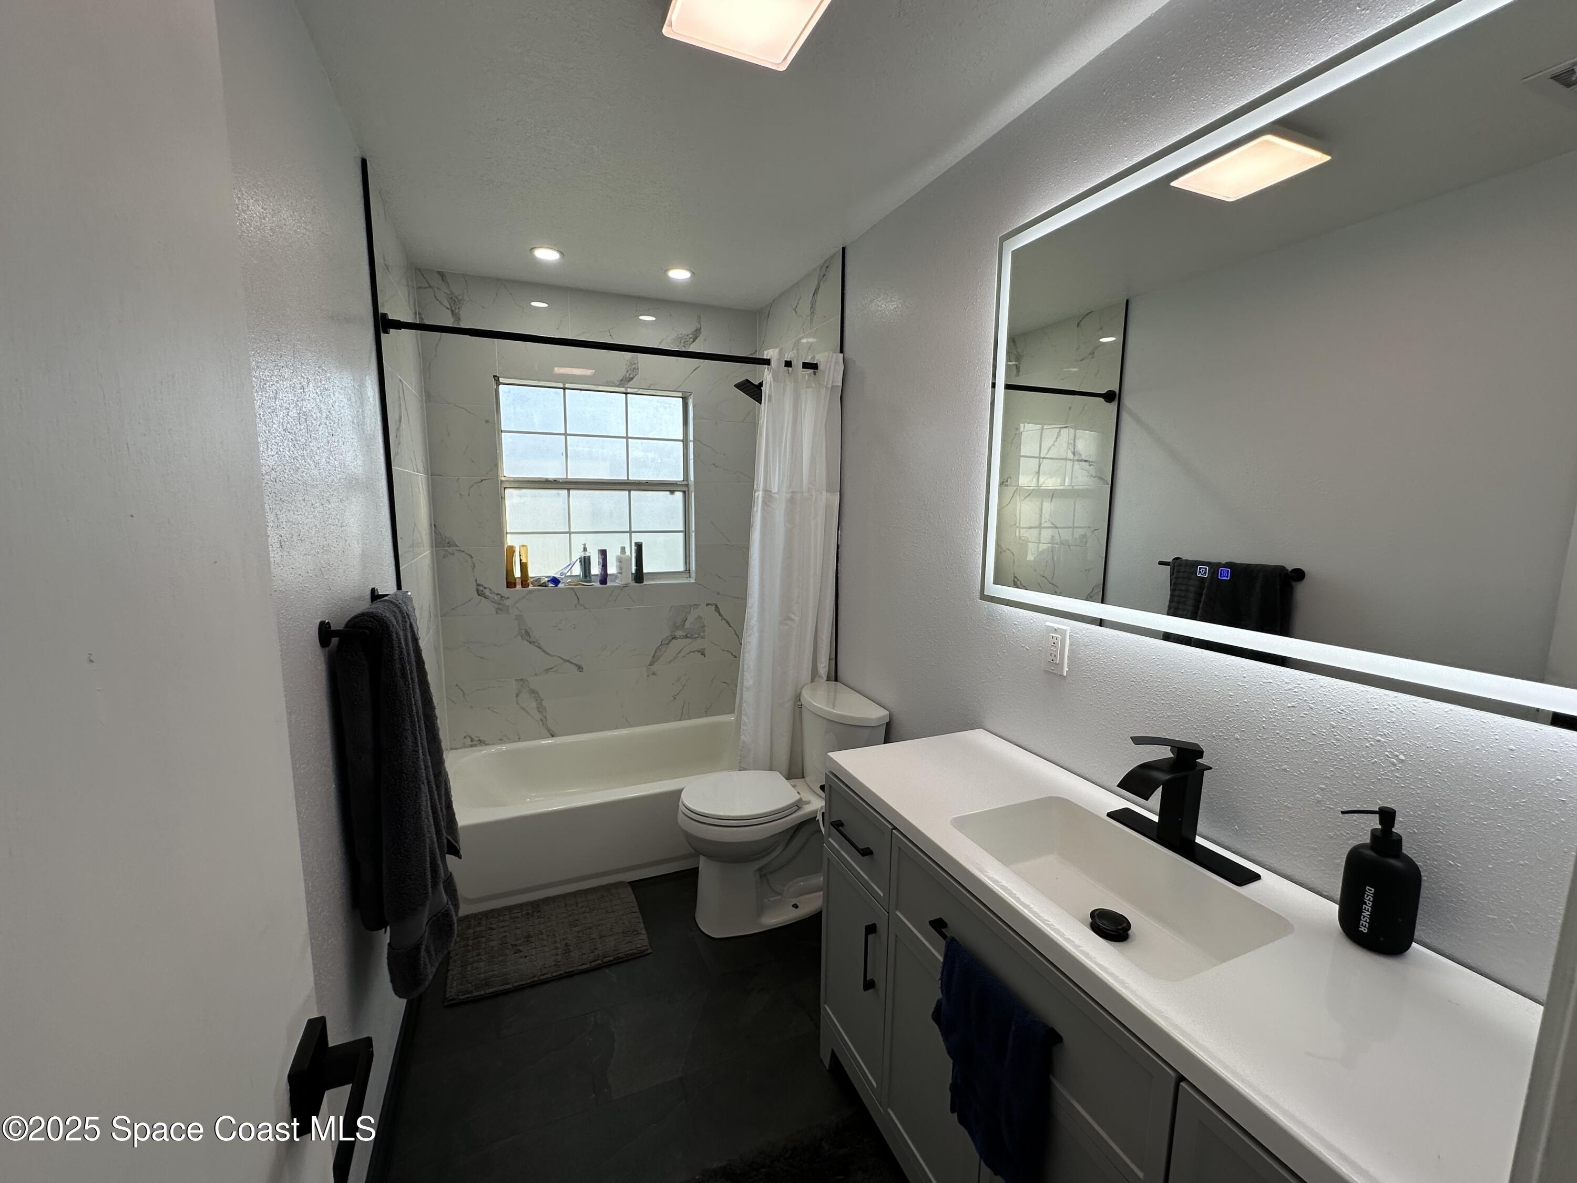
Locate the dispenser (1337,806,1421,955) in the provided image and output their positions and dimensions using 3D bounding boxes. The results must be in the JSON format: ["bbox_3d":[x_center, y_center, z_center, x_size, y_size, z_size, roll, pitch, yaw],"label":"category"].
[{"bbox_3d":[0.839,0.408,0.913,0.112,0.204,0.087,-1,8,-10],"label":"dispenser"}]

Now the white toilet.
[{"bbox_3d":[-0.061,0.793,2.347,0.686,0.785,0.417,-3,9,-23],"label":"white toilet"}]

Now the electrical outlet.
[{"bbox_3d":[0.634,0.140,1.515,0.008,0.117,0.070,-3,9,-23],"label":"electrical outlet"}]

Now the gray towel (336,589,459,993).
[{"bbox_3d":[-0.838,0.410,1.416,0.149,0.785,0.457,-3,9,-23],"label":"gray towel"}]

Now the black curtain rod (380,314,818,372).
[{"bbox_3d":[-0.485,-0.801,2.119,1.481,0.060,0.060,-3,9,-23],"label":"black curtain rod"}]

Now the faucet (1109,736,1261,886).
[{"bbox_3d":[0.685,0.364,1.159,0.184,0.221,0.260,-3,9,-23],"label":"faucet"}]

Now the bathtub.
[{"bbox_3d":[-0.730,0.927,2.898,1.501,0.358,0.770,-3,9,-23],"label":"bathtub"}]

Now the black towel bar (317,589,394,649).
[{"bbox_3d":[-0.878,0.046,1.351,0.080,0.050,0.507,-3,9,-23],"label":"black towel bar"}]

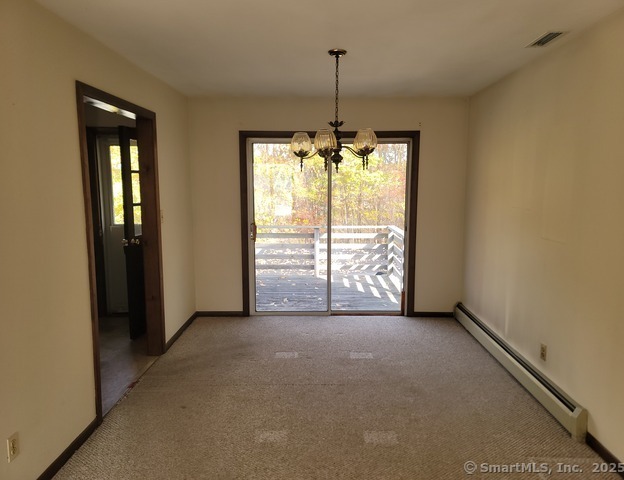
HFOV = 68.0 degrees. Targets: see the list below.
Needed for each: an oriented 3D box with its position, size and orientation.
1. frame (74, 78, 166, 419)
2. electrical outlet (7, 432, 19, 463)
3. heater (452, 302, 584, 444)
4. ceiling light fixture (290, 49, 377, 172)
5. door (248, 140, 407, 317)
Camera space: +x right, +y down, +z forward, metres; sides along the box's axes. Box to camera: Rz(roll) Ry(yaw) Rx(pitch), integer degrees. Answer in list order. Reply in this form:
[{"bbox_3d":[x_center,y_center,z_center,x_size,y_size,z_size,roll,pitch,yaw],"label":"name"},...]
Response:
[{"bbox_3d":[-1.401,0.054,3.419,0.145,2.111,1.315,0,8,1],"label":"frame"},{"bbox_3d":[-1.355,0.935,2.097,0.012,0.114,0.070,0,8,1],"label":"electrical outlet"},{"bbox_3d":[1.636,0.958,3.988,0.073,0.168,2.487,0,8,1],"label":"heater"},{"bbox_3d":[0.152,-0.874,3.163,0.605,0.815,0.635,0,8,1],"label":"ceiling light fixture"},{"bbox_3d":[0.192,-0.124,5.200,1.801,2.001,0.099,0,8,1],"label":"door"}]

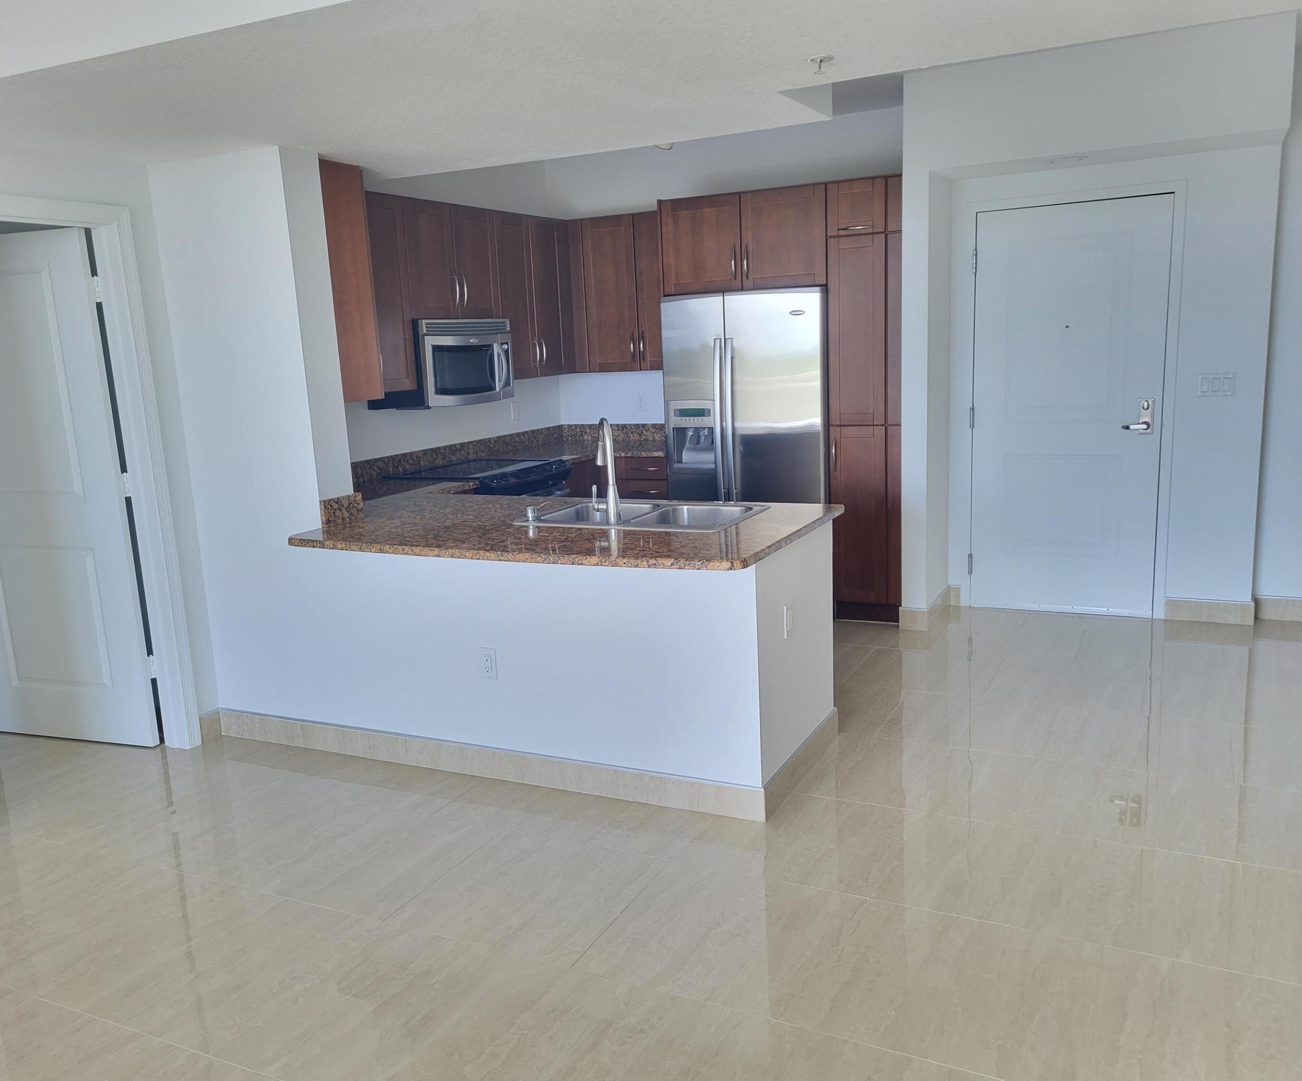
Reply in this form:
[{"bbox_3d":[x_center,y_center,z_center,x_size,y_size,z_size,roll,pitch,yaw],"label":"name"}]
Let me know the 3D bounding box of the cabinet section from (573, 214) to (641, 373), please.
[{"bbox_3d":[-0.182,-1.485,6.588,0.387,0.897,0.328,3,12,26],"label":"cabinet section"}]

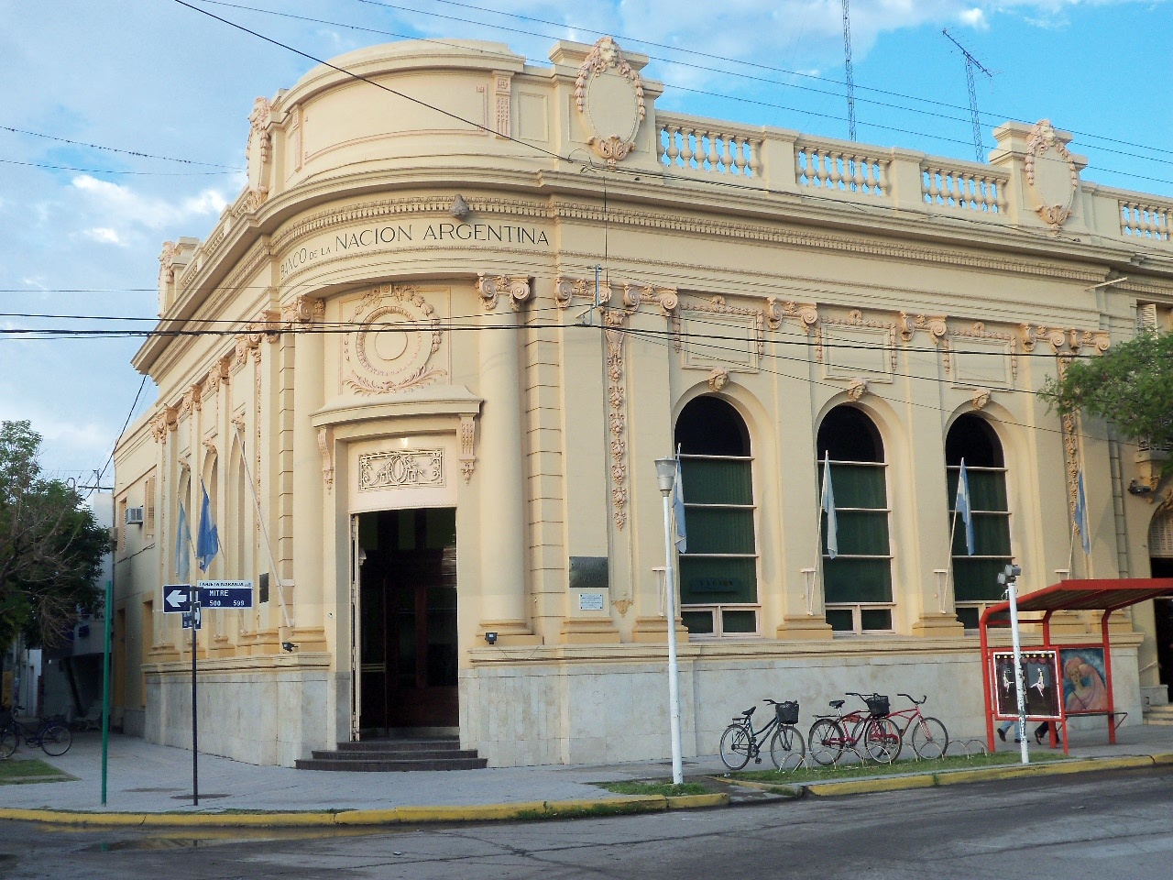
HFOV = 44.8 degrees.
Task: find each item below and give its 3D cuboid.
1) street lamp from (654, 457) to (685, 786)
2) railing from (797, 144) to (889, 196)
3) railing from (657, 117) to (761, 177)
[{"bbox_3d":[1.157,2.422,19.357,0.320,4.430,0.320,-2,-9,0],"label":"street lamp"},{"bbox_3d":[4.975,-5.261,27.681,2.120,0.880,0.300,3,-10,-26],"label":"railing"},{"bbox_3d":[2.292,-5.409,26.368,2.150,0.930,0.300,3,-10,-26],"label":"railing"}]

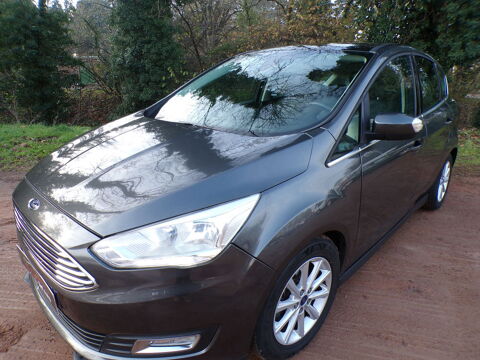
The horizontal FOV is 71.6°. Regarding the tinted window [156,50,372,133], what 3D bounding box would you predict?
[{"bbox_3d":[0.123,-0.639,2.325,1.400,0.160,1.020,15,52,41],"label":"tinted window"}]

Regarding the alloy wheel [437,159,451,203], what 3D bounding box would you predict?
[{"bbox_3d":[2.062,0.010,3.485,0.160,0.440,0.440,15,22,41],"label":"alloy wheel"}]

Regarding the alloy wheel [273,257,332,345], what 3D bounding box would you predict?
[{"bbox_3d":[0.260,0.561,1.625,0.440,0.440,0.160,-16,23,-42],"label":"alloy wheel"}]

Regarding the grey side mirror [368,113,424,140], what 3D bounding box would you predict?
[{"bbox_3d":[0.837,-0.283,1.784,0.240,0.150,0.170,15,22,41],"label":"grey side mirror"}]

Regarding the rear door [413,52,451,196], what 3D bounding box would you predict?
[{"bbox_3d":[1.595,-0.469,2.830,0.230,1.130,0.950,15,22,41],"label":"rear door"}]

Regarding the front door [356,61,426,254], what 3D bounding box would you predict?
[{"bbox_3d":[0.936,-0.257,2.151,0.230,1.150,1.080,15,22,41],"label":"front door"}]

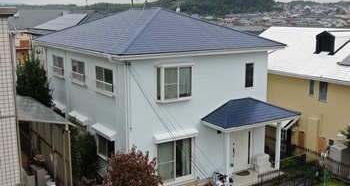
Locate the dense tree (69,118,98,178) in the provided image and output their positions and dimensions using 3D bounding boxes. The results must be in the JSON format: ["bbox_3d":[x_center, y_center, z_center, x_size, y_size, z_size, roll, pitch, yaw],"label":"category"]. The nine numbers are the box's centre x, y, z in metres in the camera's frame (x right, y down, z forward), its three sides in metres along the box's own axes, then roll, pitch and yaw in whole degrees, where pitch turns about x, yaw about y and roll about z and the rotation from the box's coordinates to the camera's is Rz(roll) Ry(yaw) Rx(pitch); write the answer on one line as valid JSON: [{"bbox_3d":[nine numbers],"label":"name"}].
[{"bbox_3d":[-4.104,2.531,18.635,0.935,2.422,1.445,-7,12,-32],"label":"dense tree"}]

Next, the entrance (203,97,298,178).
[{"bbox_3d":[3.212,1.989,17.782,4.114,3.281,1.640,-7,12,-32],"label":"entrance"}]

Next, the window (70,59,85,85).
[{"bbox_3d":[-4.444,-0.974,19.342,0.128,0.969,1.658,-7,12,-32],"label":"window"}]

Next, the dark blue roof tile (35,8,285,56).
[{"bbox_3d":[-1.447,-3.260,20.607,7.978,1.686,10.851,-7,12,-32],"label":"dark blue roof tile"}]

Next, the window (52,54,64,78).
[{"bbox_3d":[-5.977,-1.398,21.668,0.128,0.969,1.683,-7,12,-32],"label":"window"}]

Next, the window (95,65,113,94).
[{"bbox_3d":[-2.842,-0.530,16.911,0.128,0.969,1.717,-7,12,-32],"label":"window"}]

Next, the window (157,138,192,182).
[{"bbox_3d":[0.027,2.681,16.798,1.708,1.683,0.128,-7,12,-32],"label":"window"}]

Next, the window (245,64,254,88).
[{"bbox_3d":[3.234,-0.721,18.302,0.510,1.131,0.111,-7,12,-32],"label":"window"}]

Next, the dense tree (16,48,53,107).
[{"bbox_3d":[-7.000,0.243,21.715,1.700,4.972,1.700,-7,12,-32],"label":"dense tree"}]

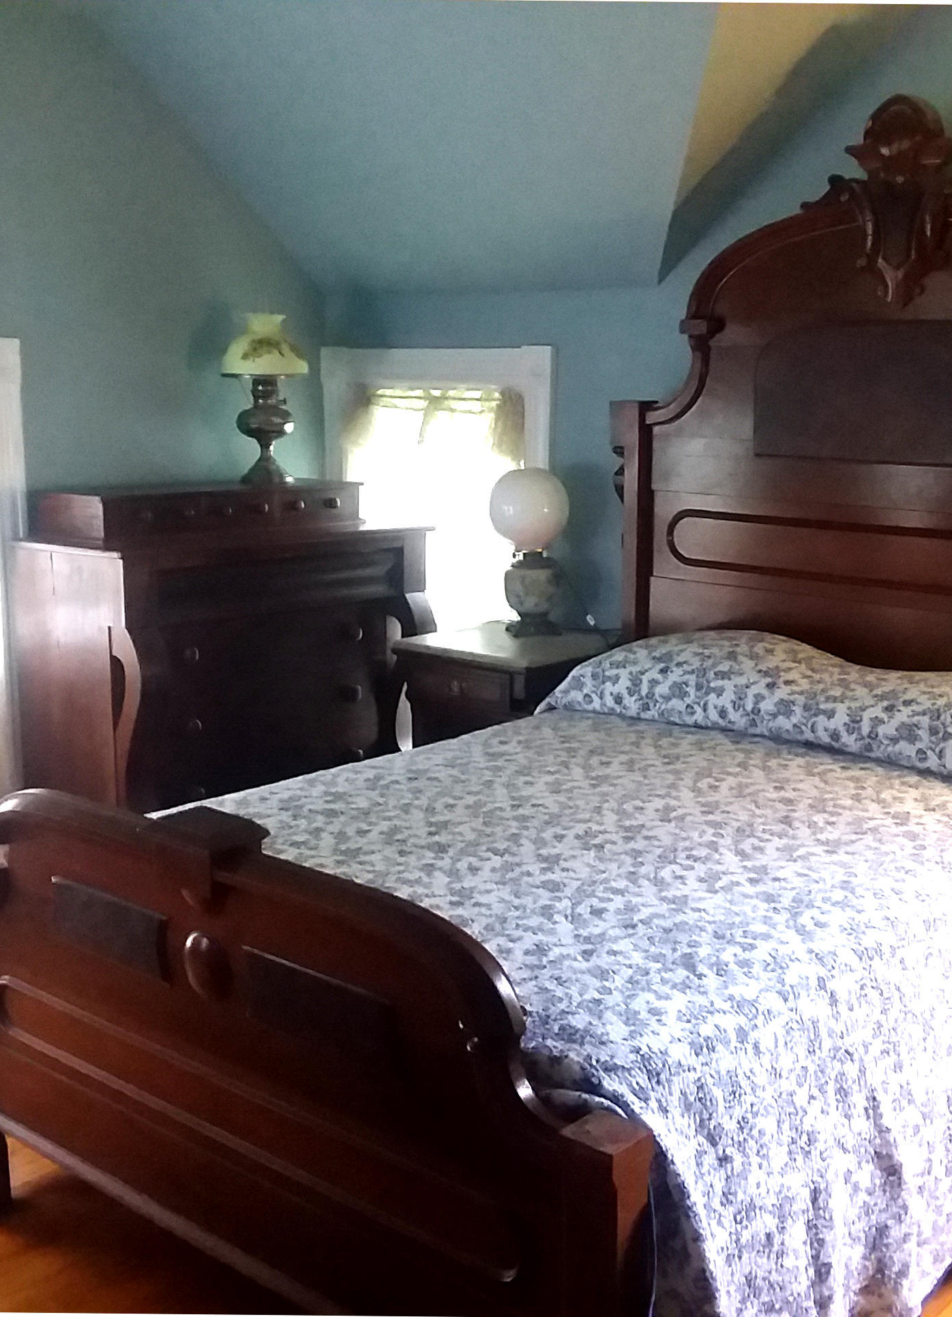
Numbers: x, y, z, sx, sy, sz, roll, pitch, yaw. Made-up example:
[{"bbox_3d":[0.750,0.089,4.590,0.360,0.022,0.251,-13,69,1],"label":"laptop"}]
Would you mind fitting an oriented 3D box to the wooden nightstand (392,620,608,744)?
[{"bbox_3d":[0.092,0.325,4.169,0.459,0.755,0.488,10,14,38],"label":"wooden nightstand"}]

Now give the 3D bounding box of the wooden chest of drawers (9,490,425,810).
[{"bbox_3d":[-0.703,0.081,4.296,0.548,1.159,1.103,10,14,38],"label":"wooden chest of drawers"}]

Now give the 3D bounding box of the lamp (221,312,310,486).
[{"bbox_3d":[-0.626,-0.771,4.389,0.263,0.503,0.263,1,11,0],"label":"lamp"}]

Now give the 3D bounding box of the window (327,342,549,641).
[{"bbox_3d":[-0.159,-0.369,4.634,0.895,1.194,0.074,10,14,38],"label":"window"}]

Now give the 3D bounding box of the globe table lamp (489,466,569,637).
[{"bbox_3d":[0.153,-0.308,4.220,0.237,0.477,0.237,1,11,0],"label":"globe table lamp"}]

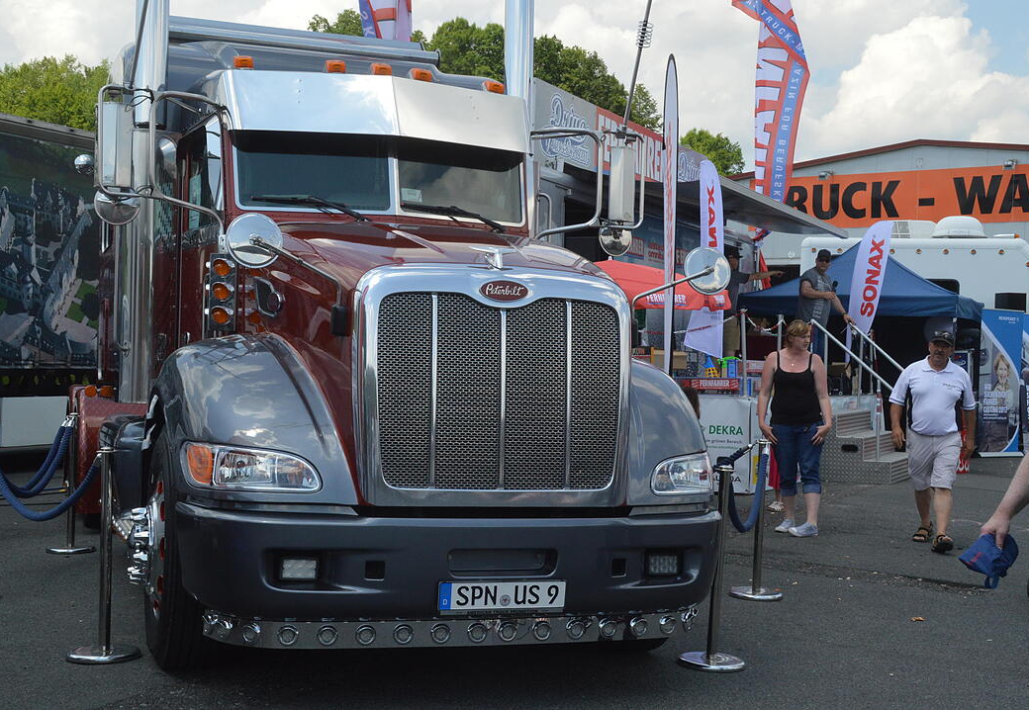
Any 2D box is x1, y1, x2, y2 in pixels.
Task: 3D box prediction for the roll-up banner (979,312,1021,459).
[{"bbox_3d":[7.243,0.420,21.180,0.850,2.120,0.150,2,1,-25],"label":"roll-up banner"}]

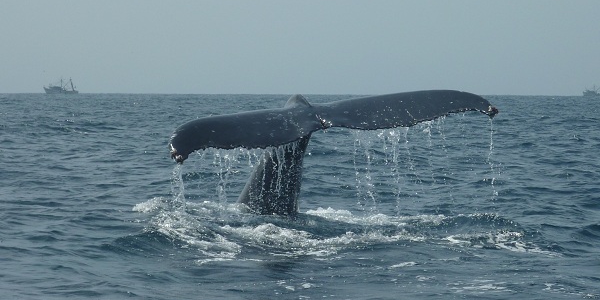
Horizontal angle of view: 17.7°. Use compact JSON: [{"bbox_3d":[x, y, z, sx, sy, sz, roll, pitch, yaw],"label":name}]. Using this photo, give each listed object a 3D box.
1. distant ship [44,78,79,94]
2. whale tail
[{"bbox_3d":[-161.149,-43.581,1300.000,23.500,10.800,6.500,0,2,-3],"label":"distant ship"},{"bbox_3d":[0.435,0.032,25.000,4.400,1.650,1.500,0,2,-14],"label":"whale tail"}]

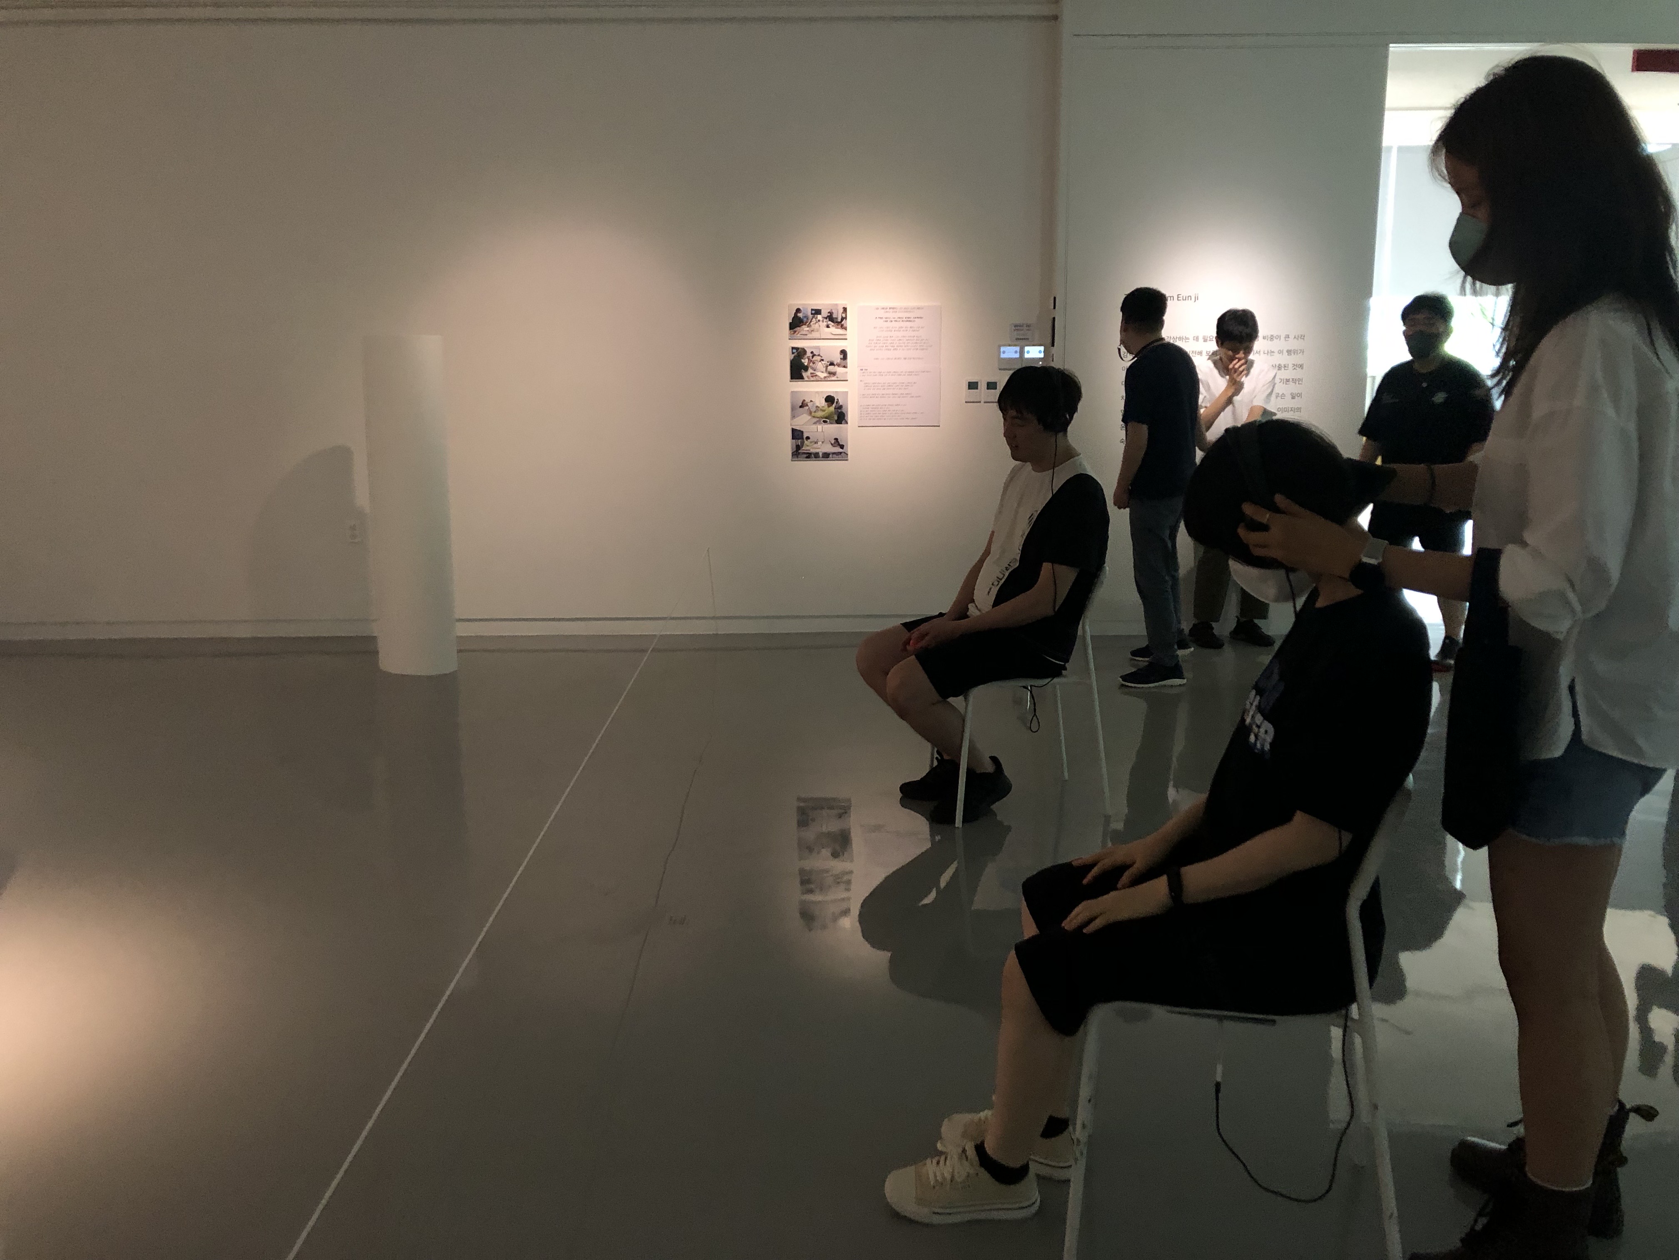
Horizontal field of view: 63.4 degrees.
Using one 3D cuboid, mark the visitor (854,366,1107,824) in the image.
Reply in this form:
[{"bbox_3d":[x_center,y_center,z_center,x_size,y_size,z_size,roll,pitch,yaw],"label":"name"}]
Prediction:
[{"bbox_3d":[0.445,-0.115,4.105,0.760,1.335,0.490,-2,10,-12],"label":"visitor"}]

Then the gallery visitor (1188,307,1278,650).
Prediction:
[{"bbox_3d":[1.993,-0.759,6.821,0.480,1.670,0.370,-3,10,-17],"label":"gallery visitor"}]

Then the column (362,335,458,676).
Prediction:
[{"bbox_3d":[-1.957,-0.562,6.186,0.365,1.500,0.365,0,10,0],"label":"column"}]

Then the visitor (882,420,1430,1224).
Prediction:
[{"bbox_3d":[0.456,0.304,2.012,0.760,1.230,0.480,2,10,9],"label":"visitor"}]

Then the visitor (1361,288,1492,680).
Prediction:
[{"bbox_3d":[2.725,-0.689,6.305,0.600,1.710,0.360,5,11,28],"label":"visitor"}]

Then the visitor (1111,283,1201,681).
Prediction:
[{"bbox_3d":[1.416,-0.658,6.098,0.380,1.720,0.500,7,12,33],"label":"visitor"}]

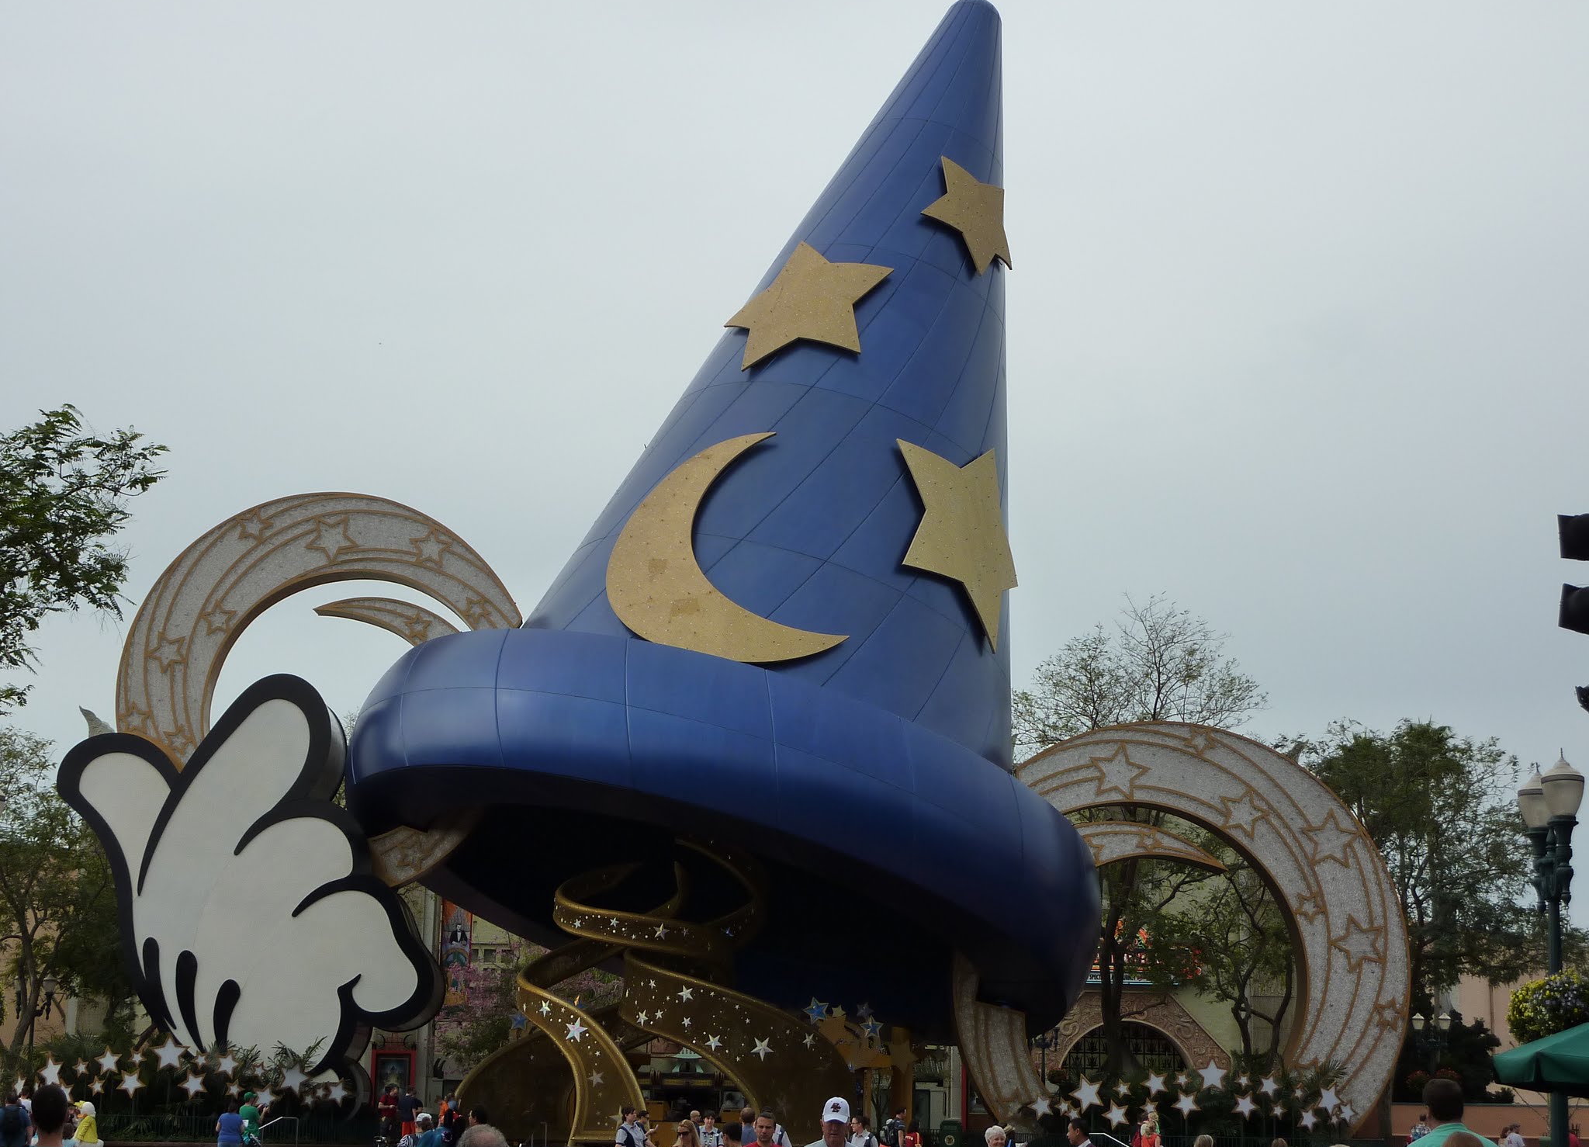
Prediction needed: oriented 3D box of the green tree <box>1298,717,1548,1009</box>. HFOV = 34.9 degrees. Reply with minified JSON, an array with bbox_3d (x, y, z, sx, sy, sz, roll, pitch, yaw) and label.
[{"bbox_3d":[20.294,11.942,81.385,8.400,14.630,8.200,1,-12,0],"label":"green tree"}]

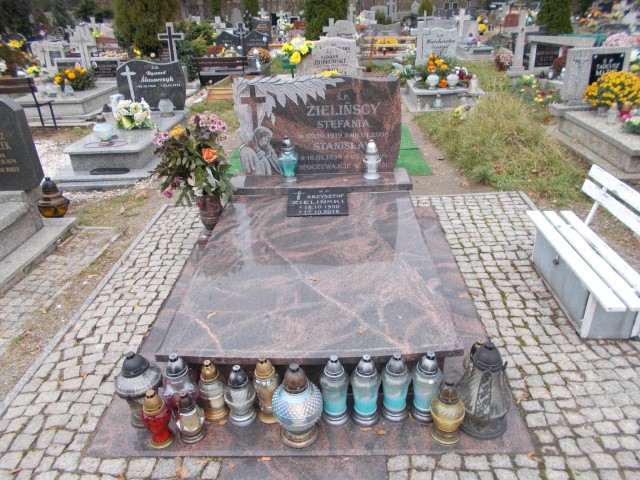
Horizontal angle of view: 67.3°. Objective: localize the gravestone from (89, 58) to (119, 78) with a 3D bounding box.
[{"bbox_3d":[-3.118,-2.474,6.972,0.400,0.260,0.030,0,28,3],"label":"gravestone"}]

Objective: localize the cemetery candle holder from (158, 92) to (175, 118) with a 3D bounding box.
[{"bbox_3d":[-1.840,-1.619,5.752,0.165,0.277,0.165,-2,28,4],"label":"cemetery candle holder"}]

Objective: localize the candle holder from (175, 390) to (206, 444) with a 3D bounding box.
[{"bbox_3d":[-0.487,0.649,1.791,0.105,0.204,0.105,-1,28,3],"label":"candle holder"}]

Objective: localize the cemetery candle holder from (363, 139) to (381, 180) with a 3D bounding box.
[{"bbox_3d":[0.342,-0.531,3.150,0.117,0.253,0.117,-1,28,3],"label":"cemetery candle holder"}]

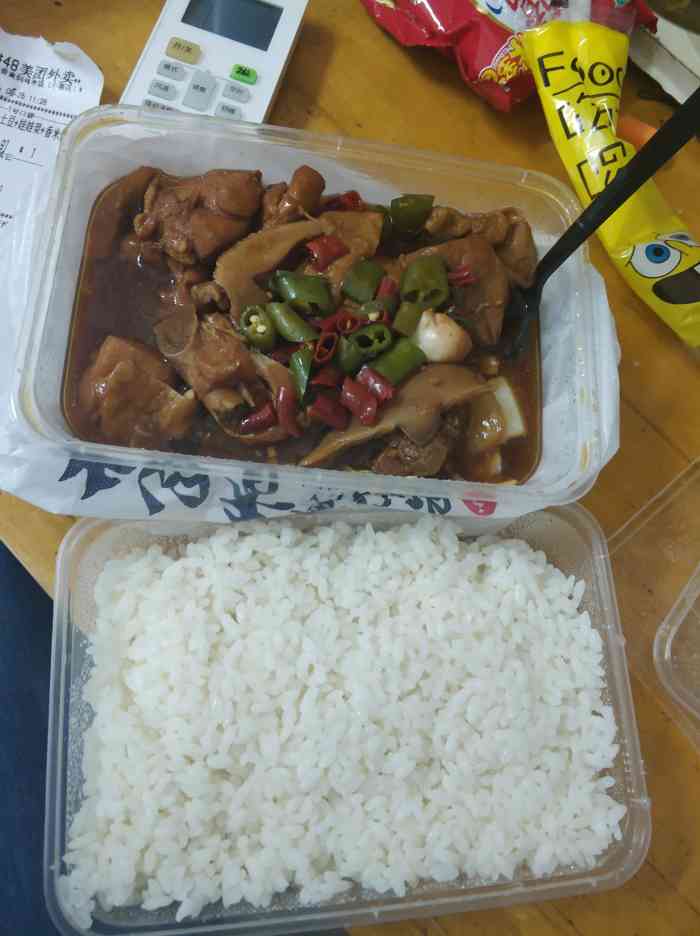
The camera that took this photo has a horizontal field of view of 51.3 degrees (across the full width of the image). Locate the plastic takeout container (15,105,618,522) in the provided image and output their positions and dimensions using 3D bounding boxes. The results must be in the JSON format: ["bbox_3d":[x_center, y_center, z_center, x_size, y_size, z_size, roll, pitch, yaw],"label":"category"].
[{"bbox_3d":[-0.010,-0.043,0.252,0.174,0.060,0.119,6,73,-9],"label":"plastic takeout container"}]

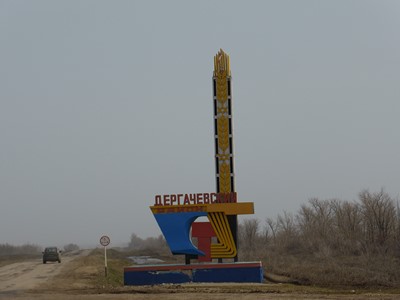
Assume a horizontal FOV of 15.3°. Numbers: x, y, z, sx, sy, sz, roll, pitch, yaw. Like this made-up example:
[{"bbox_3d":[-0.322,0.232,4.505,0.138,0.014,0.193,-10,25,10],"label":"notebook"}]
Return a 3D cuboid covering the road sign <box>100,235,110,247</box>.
[{"bbox_3d":[-6.403,6.180,101.000,0.690,0.690,0.050,-2,-4,-4],"label":"road sign"}]

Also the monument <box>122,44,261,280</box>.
[{"bbox_3d":[-0.391,0.873,73.506,6.650,11.350,2.300,-2,-4,5],"label":"monument"}]

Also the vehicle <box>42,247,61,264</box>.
[{"bbox_3d":[-14.488,10.416,146.895,1.750,1.650,3.800,-2,-4,-2],"label":"vehicle"}]

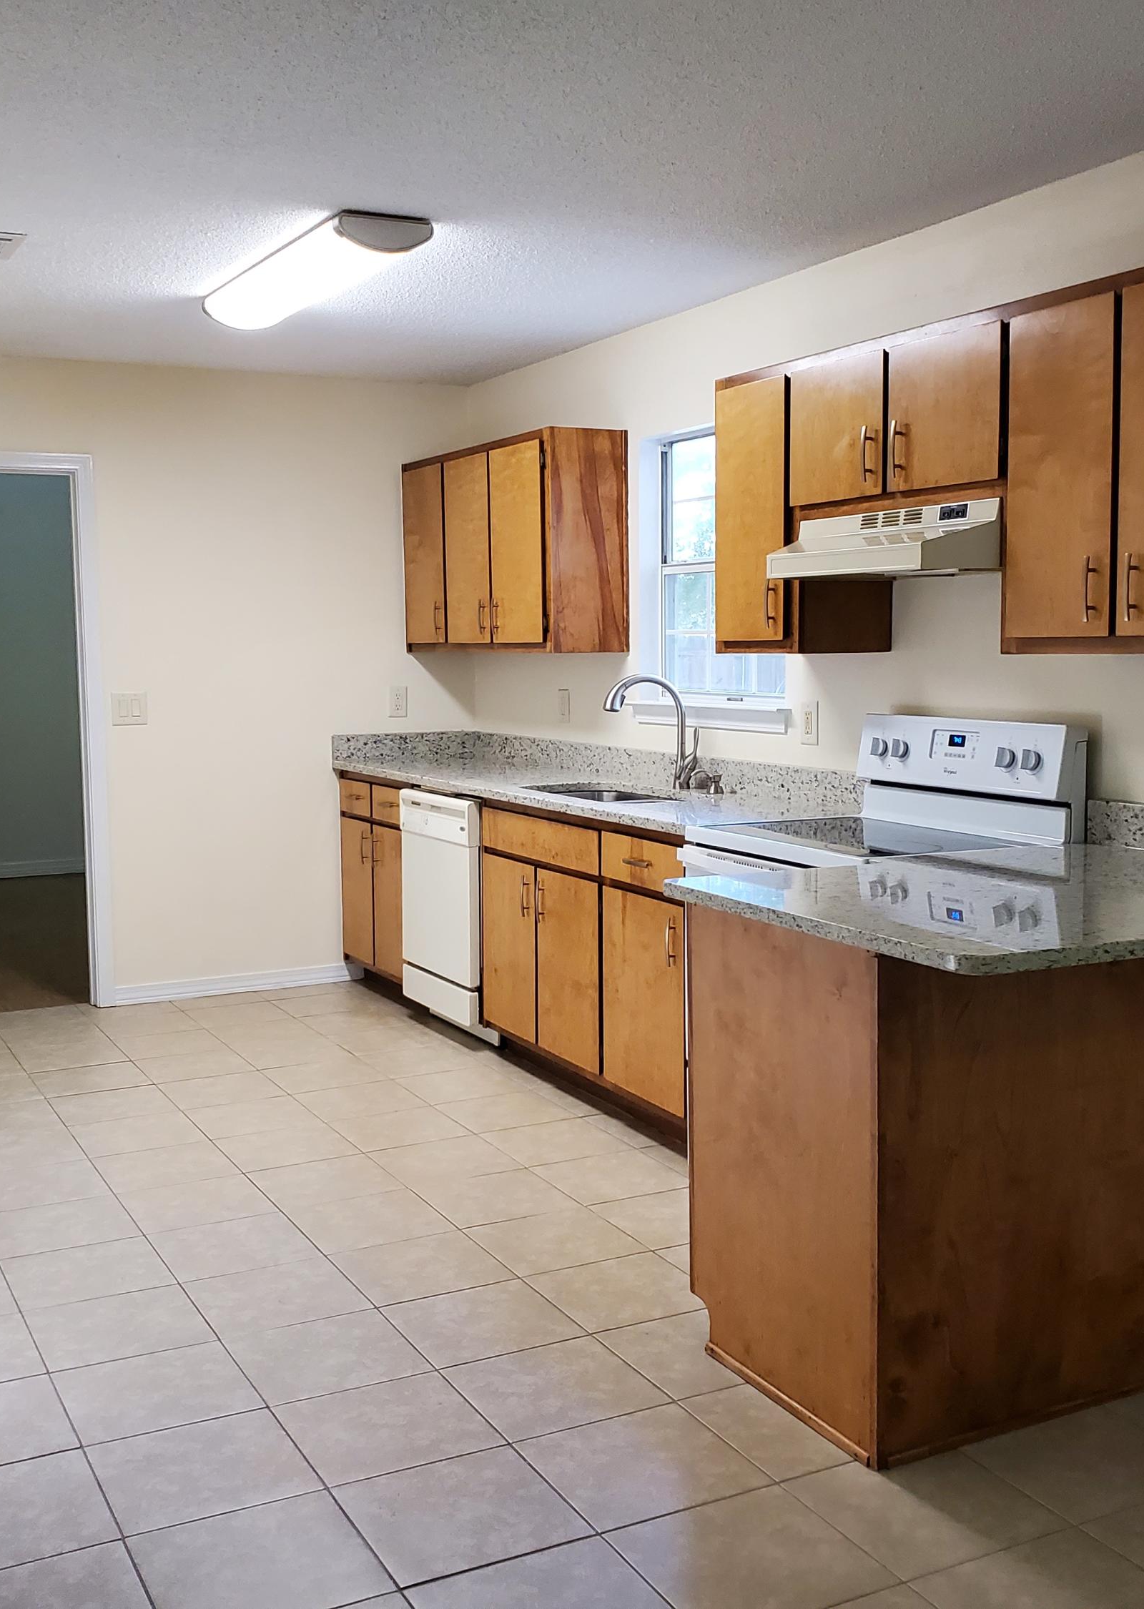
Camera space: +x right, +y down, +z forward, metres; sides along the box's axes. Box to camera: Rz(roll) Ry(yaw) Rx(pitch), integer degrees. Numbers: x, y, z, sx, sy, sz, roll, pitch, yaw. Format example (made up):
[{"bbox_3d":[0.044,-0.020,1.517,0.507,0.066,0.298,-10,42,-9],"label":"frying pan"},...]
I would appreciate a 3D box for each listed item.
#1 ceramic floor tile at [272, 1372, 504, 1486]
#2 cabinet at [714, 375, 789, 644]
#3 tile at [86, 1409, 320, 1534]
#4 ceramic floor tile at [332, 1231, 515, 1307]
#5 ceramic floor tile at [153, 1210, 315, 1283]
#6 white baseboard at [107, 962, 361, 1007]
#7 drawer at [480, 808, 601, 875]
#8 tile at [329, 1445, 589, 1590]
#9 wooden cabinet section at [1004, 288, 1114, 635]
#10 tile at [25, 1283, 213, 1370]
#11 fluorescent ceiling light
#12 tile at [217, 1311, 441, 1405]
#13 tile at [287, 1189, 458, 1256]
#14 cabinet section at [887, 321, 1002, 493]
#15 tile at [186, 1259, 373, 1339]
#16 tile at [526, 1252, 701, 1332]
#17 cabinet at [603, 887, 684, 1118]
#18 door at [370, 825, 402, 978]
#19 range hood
[{"bbox_3d":[-0.331,1.117,2.893,0.331,0.010,0.331,-3,6,-27],"label":"ceramic floor tile"},{"bbox_3d":[0.622,-0.789,4.390,0.330,0.755,0.380,-3,6,-28],"label":"cabinet"},{"bbox_3d":[-0.628,1.134,2.740,0.331,0.010,0.331,-3,6,-27],"label":"tile"},{"bbox_3d":[-0.341,1.047,3.638,0.331,0.010,0.331,-3,6,-27],"label":"ceramic floor tile"},{"bbox_3d":[-0.792,1.038,3.782,0.331,0.010,0.331,-3,6,-27],"label":"ceramic floor tile"},{"bbox_3d":[-1.357,0.730,6.587,1.040,0.080,0.016,-3,6,-27],"label":"white baseboard"},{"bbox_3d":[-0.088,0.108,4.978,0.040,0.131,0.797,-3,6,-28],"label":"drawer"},{"bbox_3d":[-0.177,1.144,2.596,0.331,0.010,0.331,-3,6,-27],"label":"tile"},{"bbox_3d":[1.026,-0.696,3.392,0.040,0.685,0.299,-3,6,-28],"label":"wooden cabinet section"},{"bbox_3d":[-0.922,1.069,3.289,0.328,0.012,0.325,-3,6,-27],"label":"tile"},{"bbox_3d":[-0.726,-1.462,4.520,0.260,0.090,1.180,-3,6,-28],"label":"fluorescent ceiling light"},{"bbox_3d":[-0.486,1.093,3.186,0.330,0.010,0.330,-3,6,-27],"label":"tile"},{"bbox_3d":[-0.483,1.012,3.882,0.328,0.012,0.325,-3,6,-27],"label":"tile"},{"bbox_3d":[0.852,-0.904,3.701,0.040,0.343,0.383,-3,6,-28],"label":"cabinet section"},{"bbox_3d":[-0.627,1.054,3.441,0.328,0.012,0.325,-3,6,-27],"label":"tile"},{"bbox_3d":[0.112,1.050,3.456,0.328,0.012,0.325,-3,6,-27],"label":"tile"},{"bbox_3d":[0.398,0.530,4.593,0.450,0.573,0.450,-3,6,-27],"label":"cabinet"},{"bbox_3d":[-0.689,0.374,6.125,0.040,0.565,0.316,-3,6,-28],"label":"door"},{"bbox_3d":[0.845,-0.634,3.953,0.465,0.160,0.760,-3,6,-27],"label":"range hood"}]

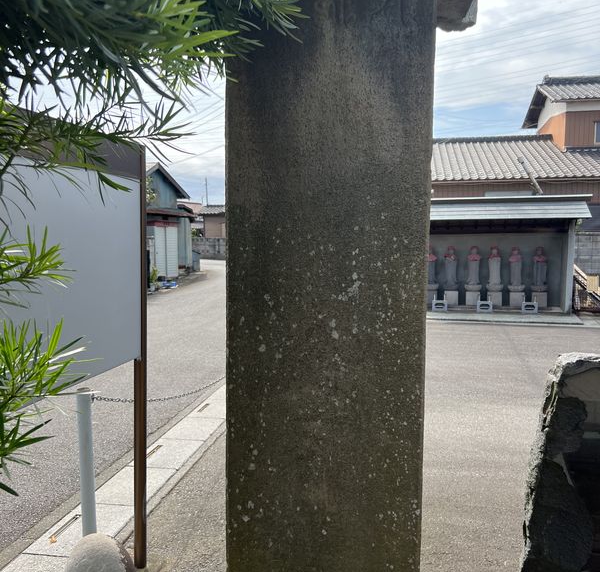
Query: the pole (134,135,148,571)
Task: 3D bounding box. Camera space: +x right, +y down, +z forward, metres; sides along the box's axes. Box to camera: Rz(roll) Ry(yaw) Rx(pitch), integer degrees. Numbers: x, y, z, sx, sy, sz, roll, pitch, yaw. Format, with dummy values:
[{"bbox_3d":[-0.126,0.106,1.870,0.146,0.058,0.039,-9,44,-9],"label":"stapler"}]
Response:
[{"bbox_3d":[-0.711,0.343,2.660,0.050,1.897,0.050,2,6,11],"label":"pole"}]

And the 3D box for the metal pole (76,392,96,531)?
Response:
[{"bbox_3d":[-0.977,0.875,2.768,0.066,0.819,0.066,0,6,0],"label":"metal pole"}]

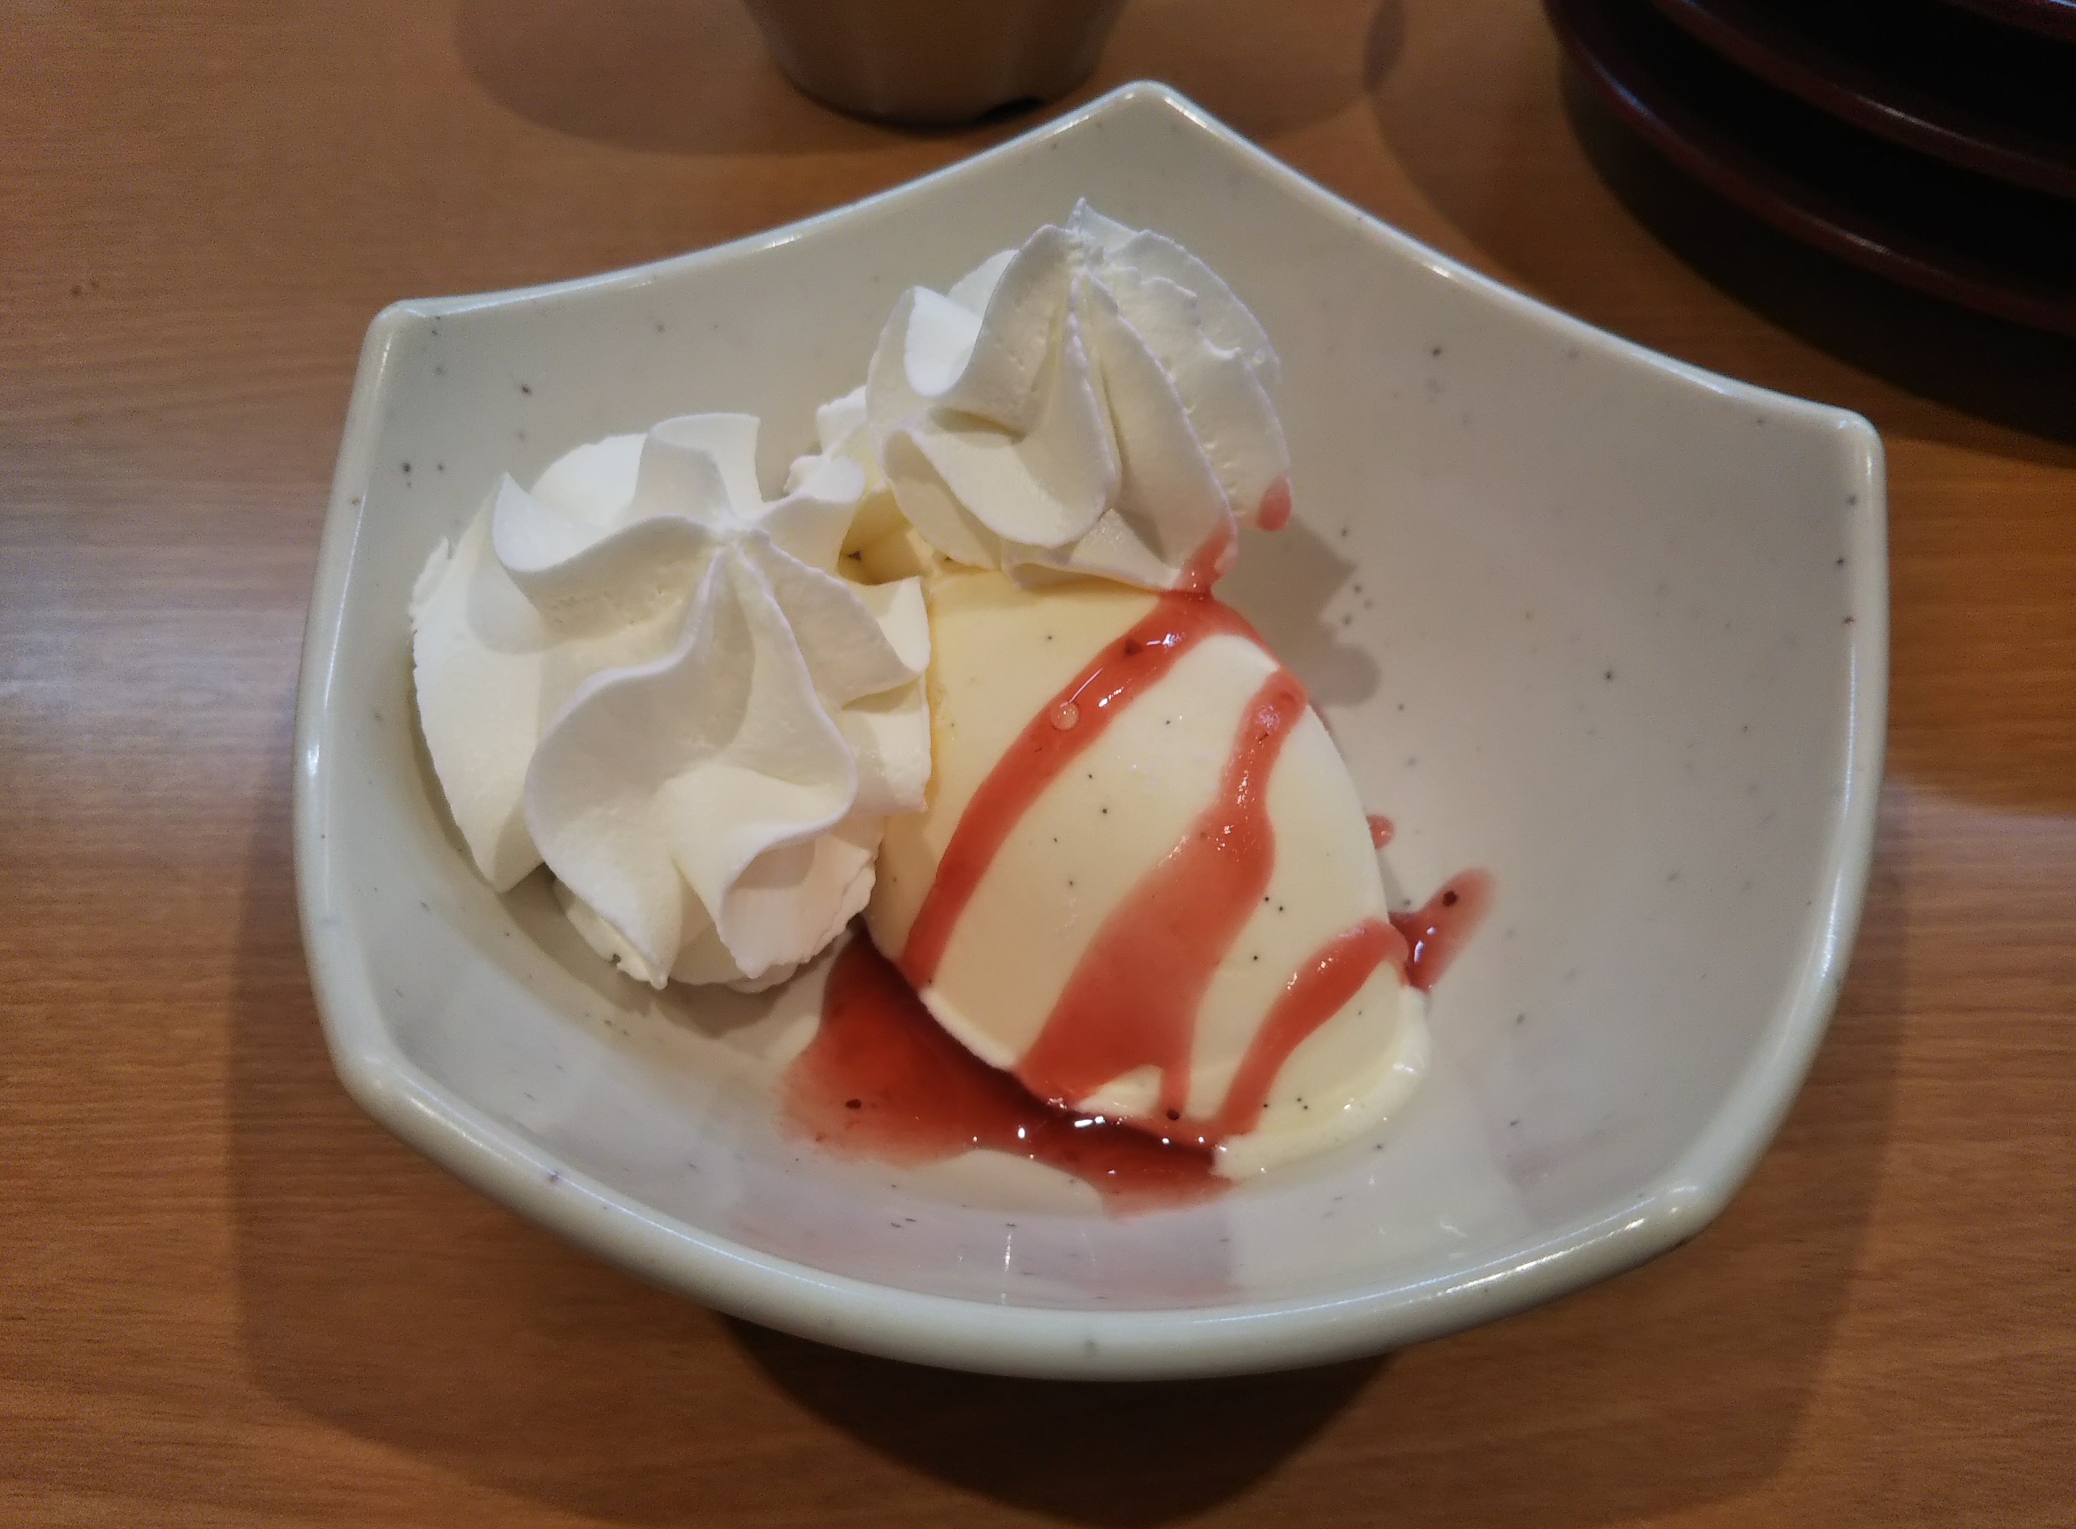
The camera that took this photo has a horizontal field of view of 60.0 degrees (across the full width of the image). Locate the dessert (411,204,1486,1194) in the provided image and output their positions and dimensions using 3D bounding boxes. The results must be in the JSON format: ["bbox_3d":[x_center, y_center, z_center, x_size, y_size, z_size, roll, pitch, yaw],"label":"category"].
[{"bbox_3d":[-0.008,-0.011,0.156,0.086,0.039,0.077,1,49,0],"label":"dessert"}]

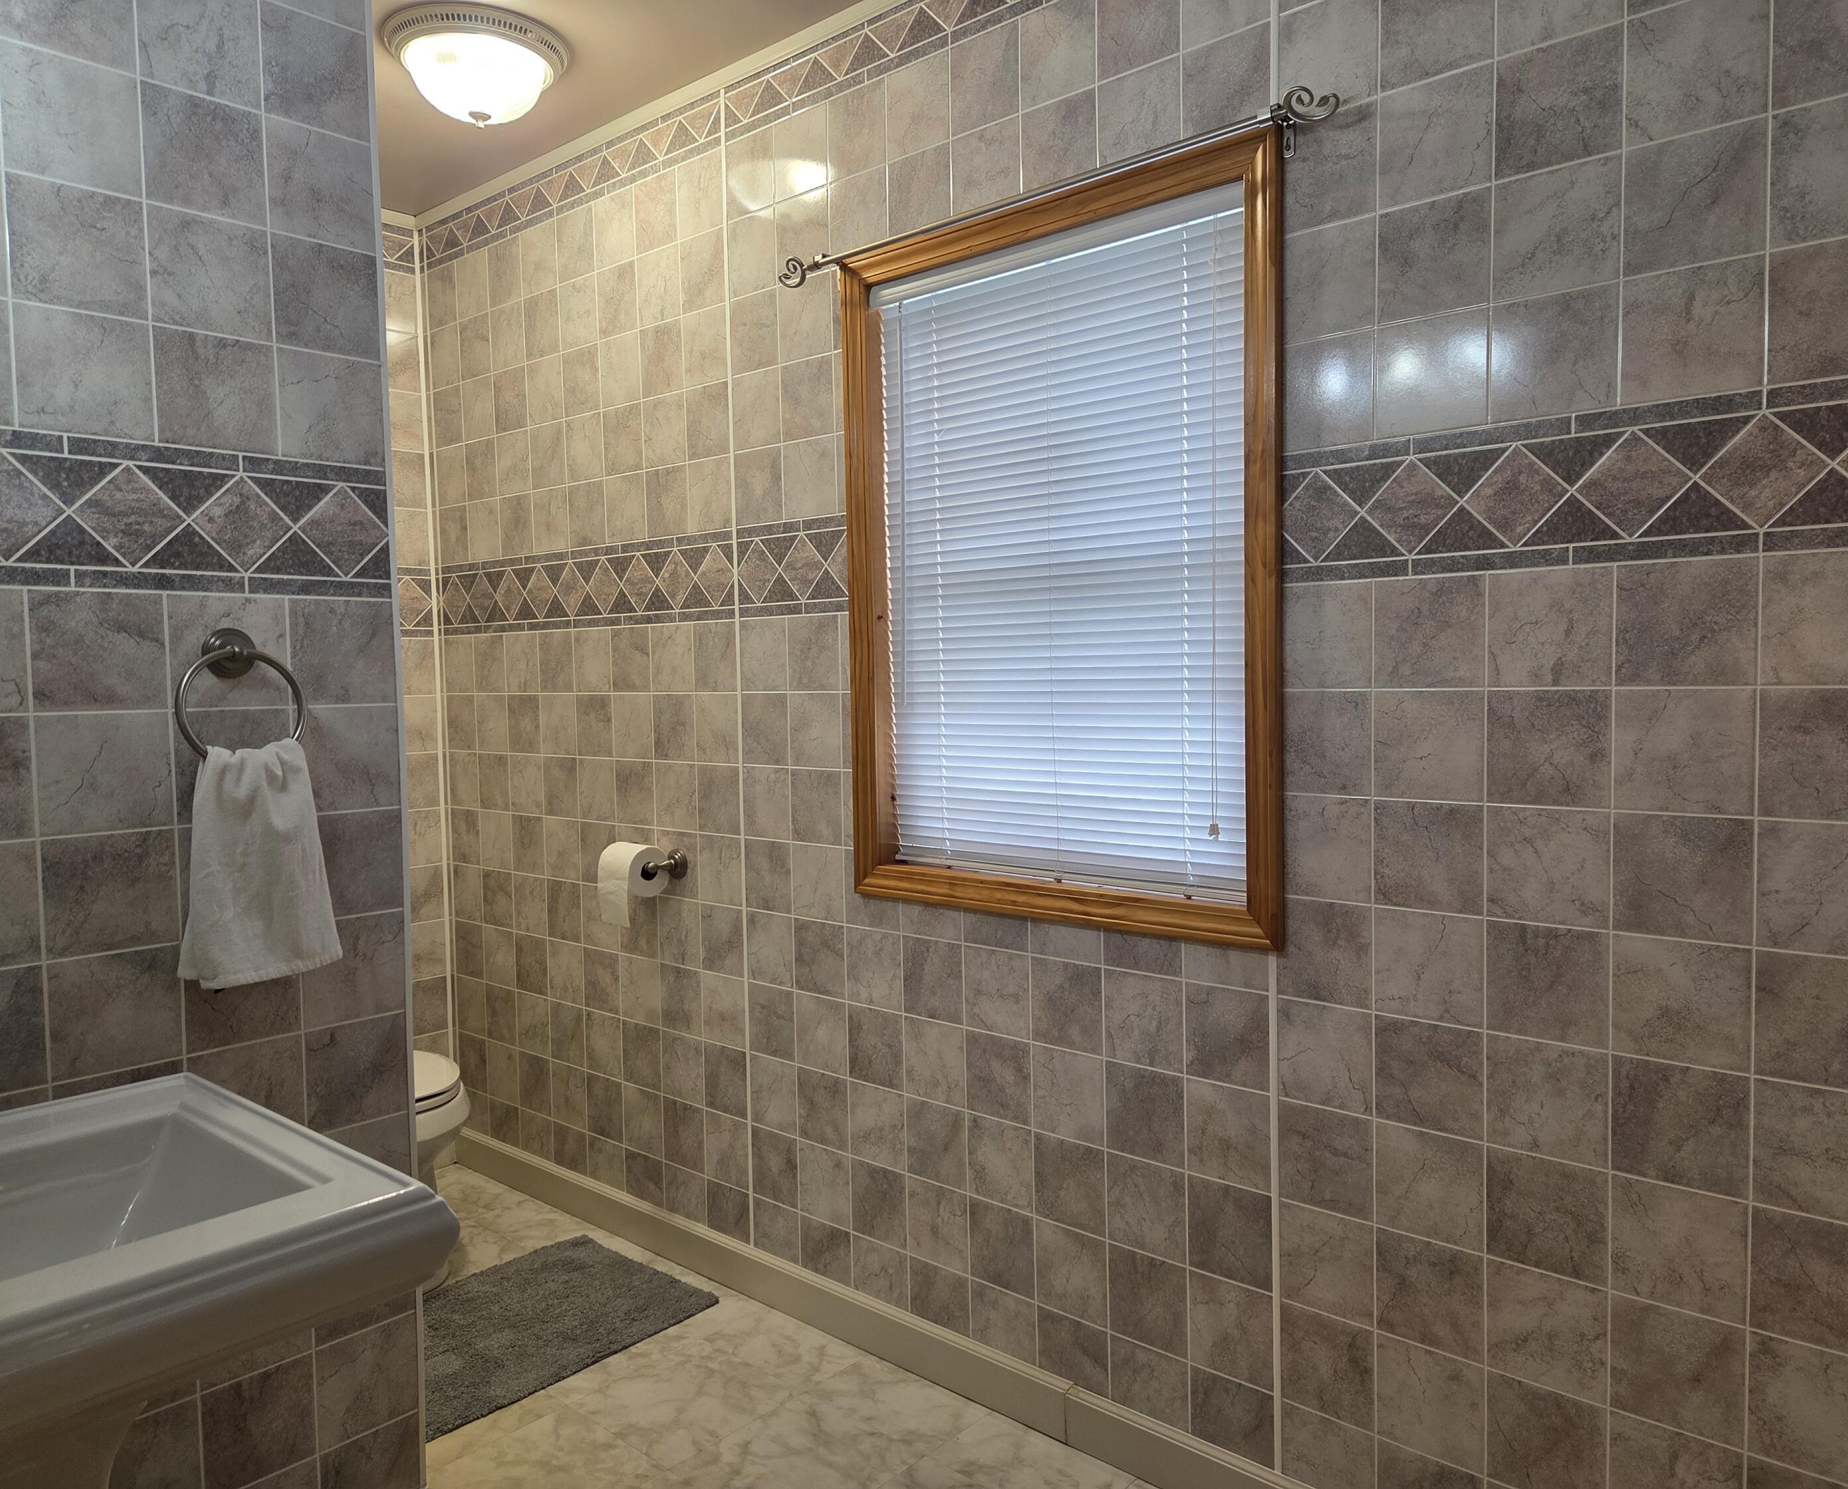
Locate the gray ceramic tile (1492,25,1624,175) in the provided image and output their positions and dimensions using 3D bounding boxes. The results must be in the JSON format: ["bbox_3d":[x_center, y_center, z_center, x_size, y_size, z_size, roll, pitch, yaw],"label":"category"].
[{"bbox_3d":[0.789,-0.795,1.644,0.150,0.151,0.010,2,4,42],"label":"gray ceramic tile"}]

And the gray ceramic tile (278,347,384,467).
[{"bbox_3d":[-0.838,-0.472,1.860,0.010,0.149,0.144,2,4,42],"label":"gray ceramic tile"}]

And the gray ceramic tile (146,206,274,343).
[{"bbox_3d":[-0.941,-0.619,1.742,0.010,0.150,0.150,2,4,42],"label":"gray ceramic tile"}]

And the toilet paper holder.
[{"bbox_3d":[-0.619,0.266,2.940,0.205,0.072,0.090,2,4,42],"label":"toilet paper holder"}]

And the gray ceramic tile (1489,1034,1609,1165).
[{"bbox_3d":[0.813,0.463,1.718,0.150,0.150,0.010,2,4,42],"label":"gray ceramic tile"}]

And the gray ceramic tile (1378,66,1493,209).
[{"bbox_3d":[0.677,-0.797,1.745,0.150,0.150,0.010,2,4,42],"label":"gray ceramic tile"}]

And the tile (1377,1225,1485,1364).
[{"bbox_3d":[0.702,0.762,1.829,0.150,0.150,0.010,2,4,42],"label":"tile"}]

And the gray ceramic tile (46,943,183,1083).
[{"bbox_3d":[-1.032,0.341,1.686,0.010,0.150,0.150,2,4,44],"label":"gray ceramic tile"}]

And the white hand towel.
[{"bbox_3d":[-0.889,0.154,1.759,0.075,0.318,0.212,2,4,42],"label":"white hand towel"}]

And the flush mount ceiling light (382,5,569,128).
[{"bbox_3d":[-0.853,-1.263,2.531,0.342,0.157,0.342,2,4,42],"label":"flush mount ceiling light"}]

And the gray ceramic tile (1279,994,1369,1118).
[{"bbox_3d":[0.588,0.454,1.919,0.147,0.151,0.010,2,4,42],"label":"gray ceramic tile"}]

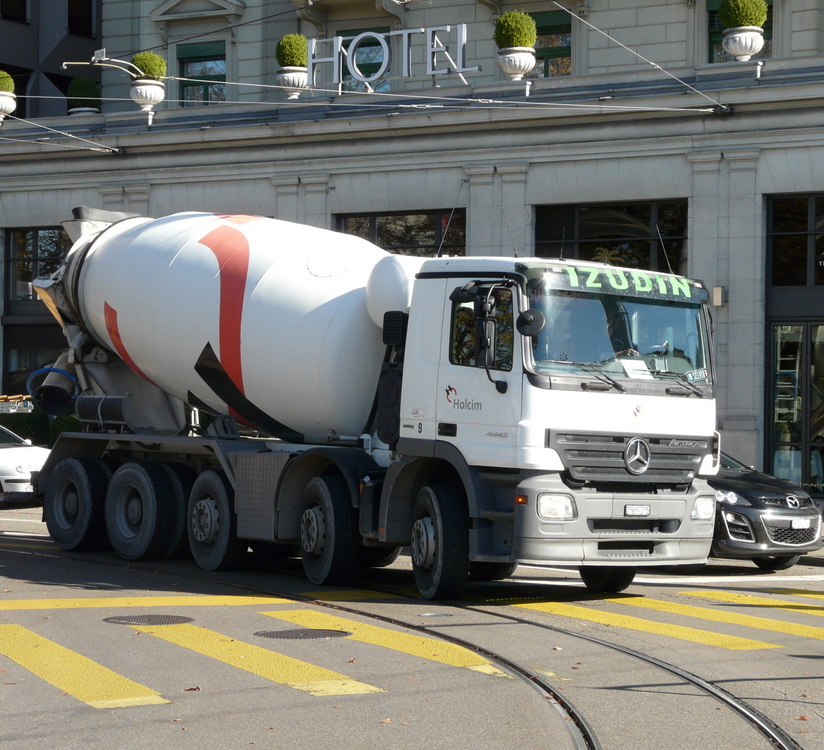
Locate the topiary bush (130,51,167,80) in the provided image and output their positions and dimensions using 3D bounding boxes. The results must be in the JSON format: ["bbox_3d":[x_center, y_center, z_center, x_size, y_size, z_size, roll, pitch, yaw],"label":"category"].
[{"bbox_3d":[-4.509,-5.288,35.100,0.620,0.550,0.620,0,0,0],"label":"topiary bush"}]

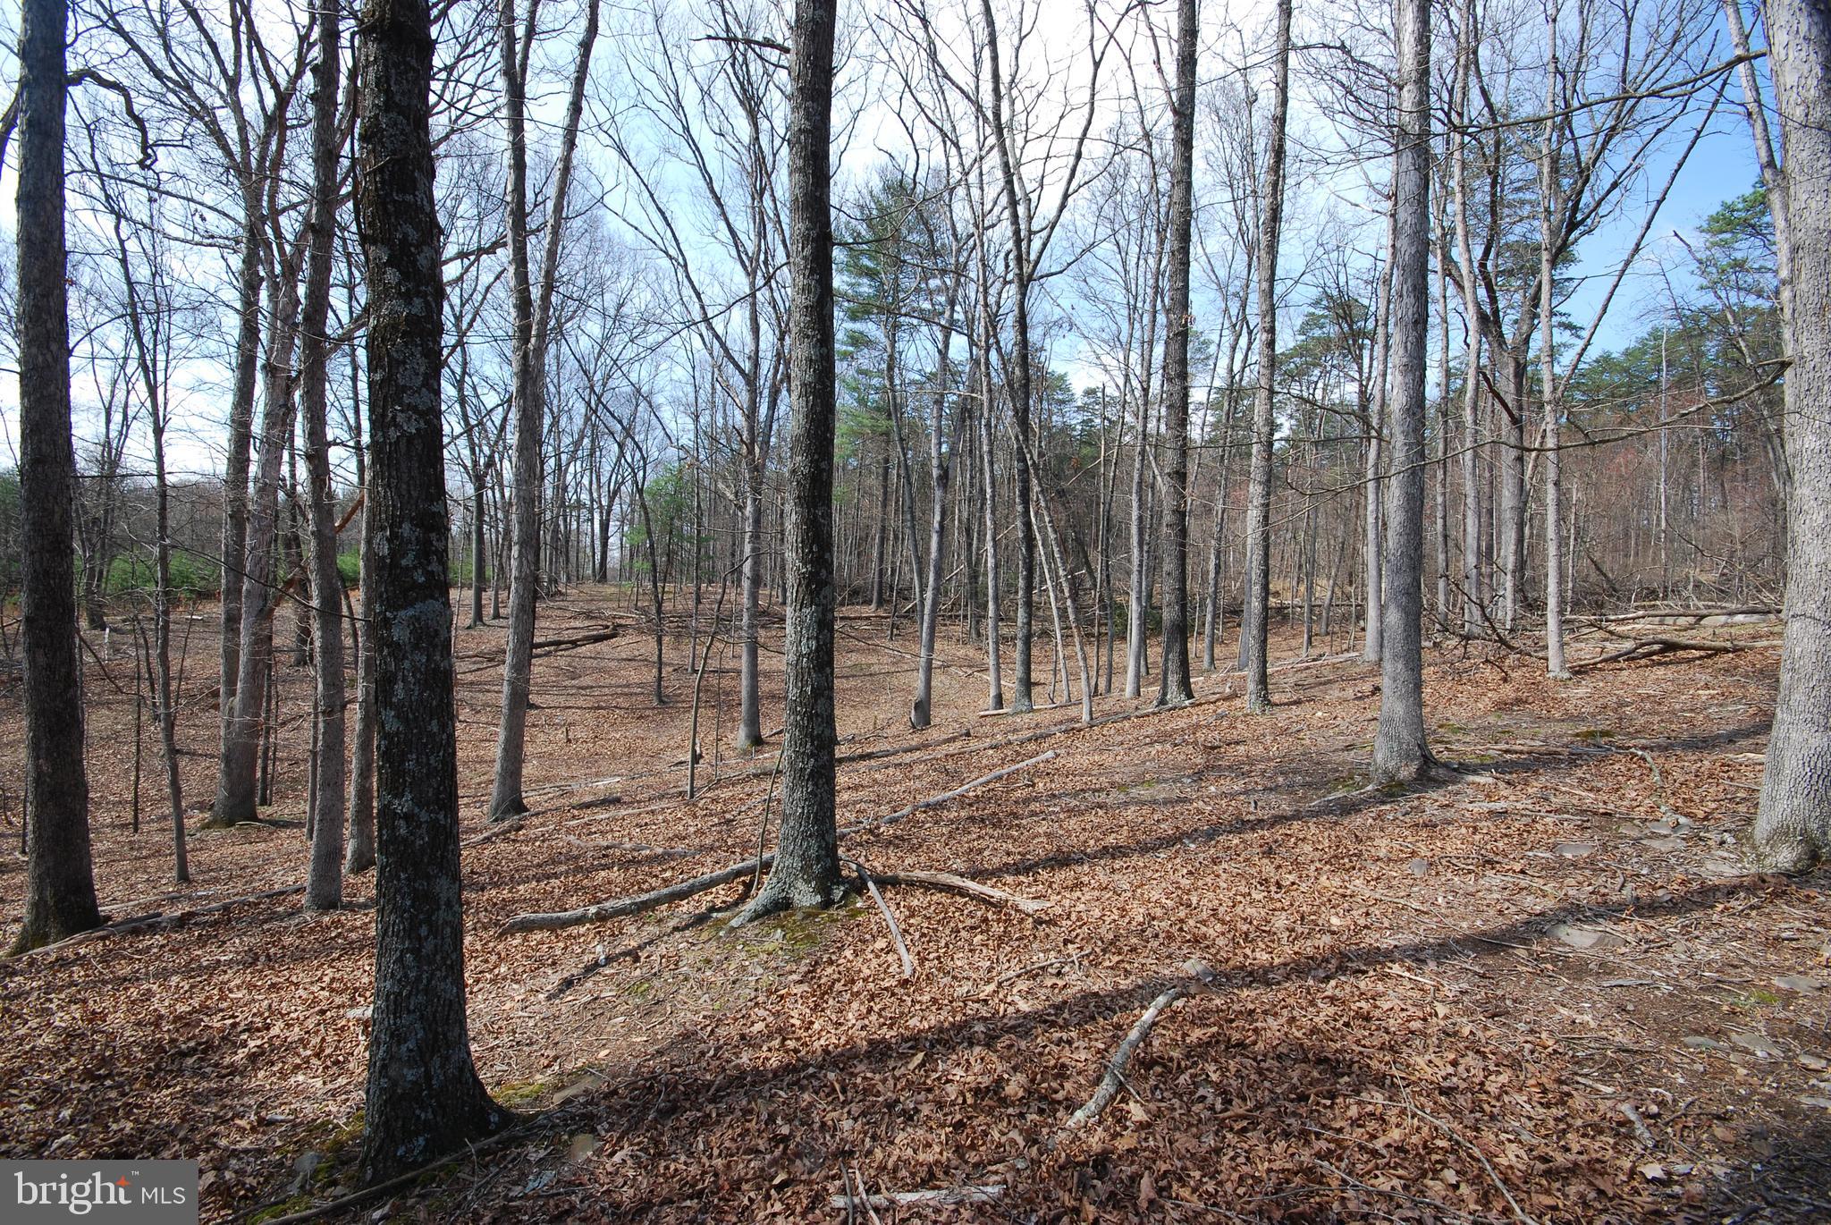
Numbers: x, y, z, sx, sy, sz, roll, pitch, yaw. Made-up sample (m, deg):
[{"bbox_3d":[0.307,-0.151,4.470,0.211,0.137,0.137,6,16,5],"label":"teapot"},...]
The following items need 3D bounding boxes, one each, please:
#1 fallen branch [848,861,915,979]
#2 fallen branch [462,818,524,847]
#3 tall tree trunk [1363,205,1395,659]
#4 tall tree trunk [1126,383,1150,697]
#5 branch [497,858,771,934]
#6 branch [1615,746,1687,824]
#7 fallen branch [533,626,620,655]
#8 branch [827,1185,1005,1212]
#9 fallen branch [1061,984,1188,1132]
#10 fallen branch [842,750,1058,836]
[{"bbox_3d":[-0.202,1.528,3.995,0.085,0.050,1.569,-6,2,-14],"label":"fallen branch"},{"bbox_3d":[-3.410,1.766,6.075,0.120,0.080,0.700,-5,2,19],"label":"fallen branch"},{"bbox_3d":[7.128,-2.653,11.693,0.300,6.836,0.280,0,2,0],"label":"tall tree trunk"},{"bbox_3d":[2.947,-0.955,10.135,0.230,4.150,0.220,1,2,0],"label":"tall tree trunk"},{"bbox_3d":[-1.555,1.615,4.420,1.552,0.120,0.200,-7,2,-25],"label":"branch"},{"bbox_3d":[4.923,1.121,5.094,0.183,0.060,1.933,-3,2,35],"label":"branch"},{"bbox_3d":[-8.030,0.655,18.250,0.450,0.320,2.795,1,6,21],"label":"fallen branch"},{"bbox_3d":[0.007,1.565,2.054,0.467,0.040,0.047,-6,2,1],"label":"branch"},{"bbox_3d":[0.726,1.472,2.580,0.100,0.050,0.900,-4,2,40],"label":"fallen branch"},{"bbox_3d":[0.383,1.392,6.058,0.115,0.060,2.469,-4,3,45],"label":"fallen branch"}]

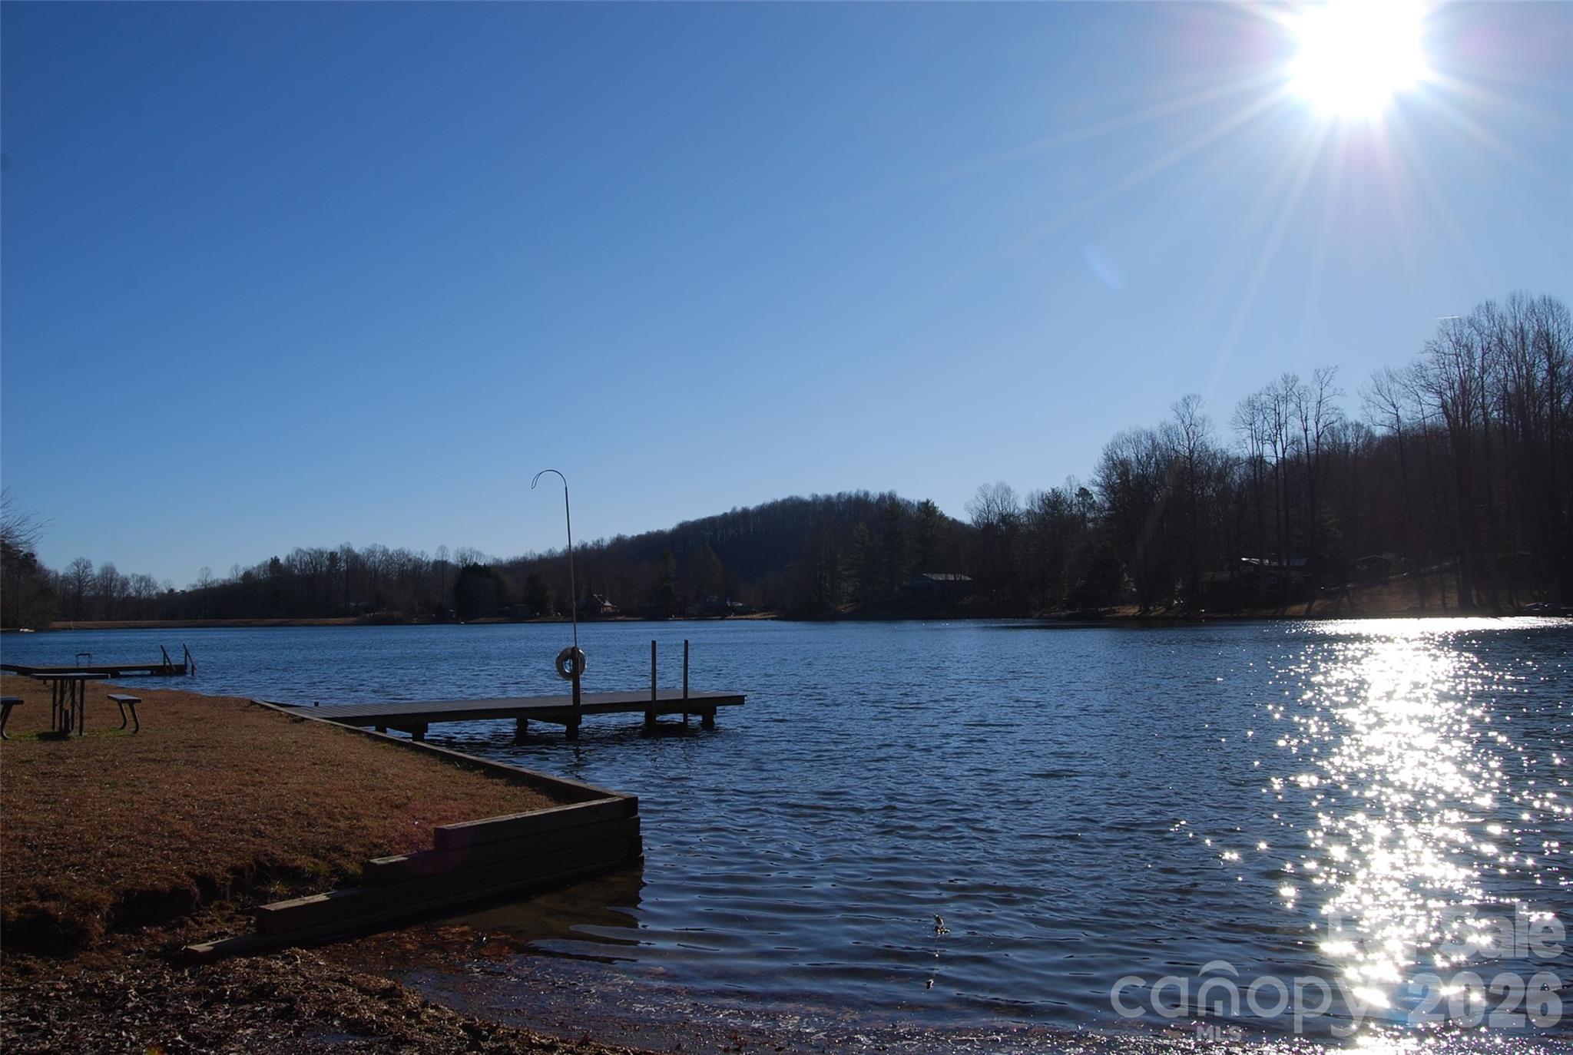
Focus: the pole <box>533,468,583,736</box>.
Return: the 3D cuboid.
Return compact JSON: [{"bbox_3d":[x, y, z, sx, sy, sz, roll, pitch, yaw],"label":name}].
[{"bbox_3d":[-3.596,1.214,20.605,0.800,4.260,0.200,-1,-4,0],"label":"pole"}]

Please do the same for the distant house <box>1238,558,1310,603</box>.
[{"bbox_3d":[86.091,9.221,232.000,10.000,8.000,8.000,0,-4,-4],"label":"distant house"}]

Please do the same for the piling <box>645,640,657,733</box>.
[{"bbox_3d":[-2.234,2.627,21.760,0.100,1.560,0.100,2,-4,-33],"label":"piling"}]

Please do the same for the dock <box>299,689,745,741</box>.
[{"bbox_3d":[-4.221,3.151,21.572,6.900,0.550,2.440,2,-4,-33],"label":"dock"}]

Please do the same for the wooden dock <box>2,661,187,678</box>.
[{"bbox_3d":[-24.121,5.035,45.397,5.690,0.420,2.440,2,-5,-39],"label":"wooden dock"}]

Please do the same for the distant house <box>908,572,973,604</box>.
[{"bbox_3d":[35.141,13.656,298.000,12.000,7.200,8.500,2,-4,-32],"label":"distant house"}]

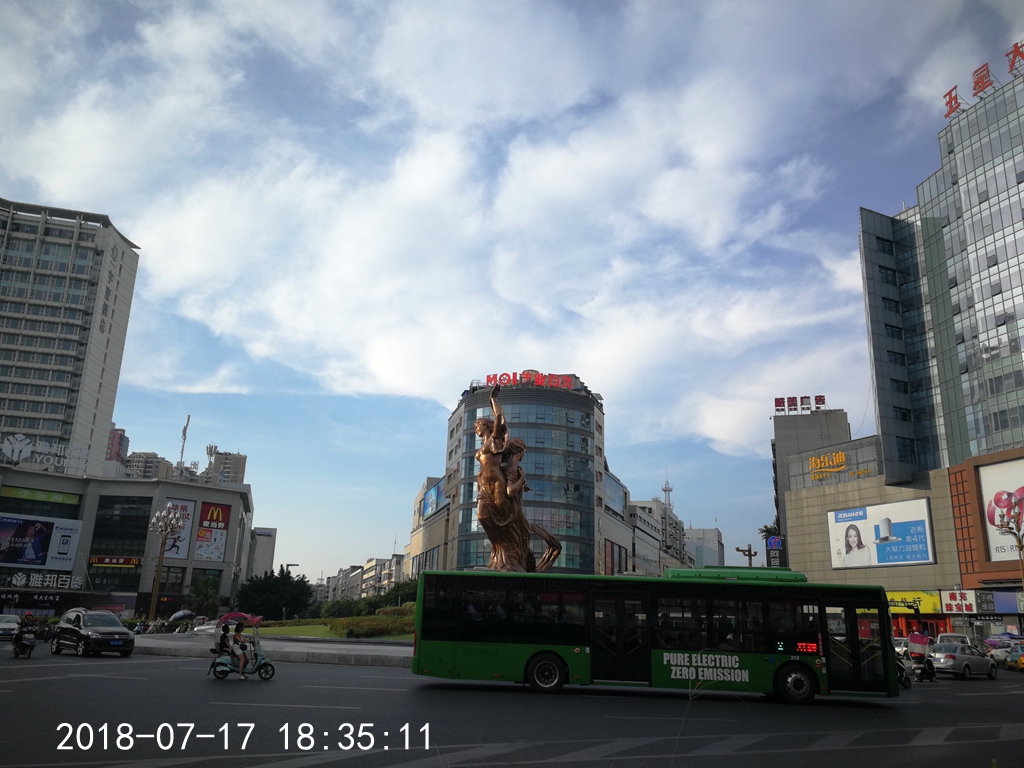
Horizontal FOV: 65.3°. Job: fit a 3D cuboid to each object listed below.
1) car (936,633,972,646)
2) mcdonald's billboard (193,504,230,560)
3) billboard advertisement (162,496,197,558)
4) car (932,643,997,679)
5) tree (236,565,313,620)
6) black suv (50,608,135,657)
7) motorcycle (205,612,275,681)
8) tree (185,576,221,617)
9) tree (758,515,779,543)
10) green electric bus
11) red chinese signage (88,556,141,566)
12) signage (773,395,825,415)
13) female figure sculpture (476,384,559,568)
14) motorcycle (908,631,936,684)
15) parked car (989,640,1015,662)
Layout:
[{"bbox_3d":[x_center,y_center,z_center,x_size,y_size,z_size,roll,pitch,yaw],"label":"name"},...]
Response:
[{"bbox_3d":[21.675,13.212,39.069,1.740,1.780,4.350,-7,-19,27],"label":"car"},{"bbox_3d":[-36.999,18.400,99.041,0.250,6.996,3.812,-14,-23,43],"label":"mcdonald's billboard"},{"bbox_3d":[-40.120,17.425,96.011,0.250,6.990,3.436,-14,-23,43],"label":"billboard advertisement"},{"bbox_3d":[20.176,12.502,36.163,4.500,1.460,1.740,16,-21,-39],"label":"car"},{"bbox_3d":[-23.930,21.523,80.906,7.400,6.400,7.000,2,-16,0],"label":"tree"},{"bbox_3d":[-15.978,9.477,30.466,4.450,1.680,1.810,-13,-22,42],"label":"black suv"},{"bbox_3d":[-6.898,6.719,20.575,1.640,1.680,0.680,4,-17,-7],"label":"motorcycle"},{"bbox_3d":[-24.886,17.643,64.623,2.800,4.400,2.800,2,-16,0],"label":"tree"},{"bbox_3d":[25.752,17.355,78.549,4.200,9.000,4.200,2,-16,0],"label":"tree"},{"bbox_3d":[3.583,6.508,21.135,11.950,3.150,2.550,1,-16,4],"label":"green electric bus"},{"bbox_3d":[-51.223,22.890,103.000,6.700,1.250,0.300,2,-16,0],"label":"red chinese signage"},{"bbox_3d":[47.630,3.471,132.000,8.300,2.800,0.400,-4,-18,21],"label":"signage"},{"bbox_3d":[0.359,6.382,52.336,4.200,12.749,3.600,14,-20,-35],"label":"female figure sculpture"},{"bbox_3d":[16.653,11.071,32.376,0.750,1.820,1.750,-11,-21,38],"label":"motorcycle"},{"bbox_3d":[35.079,18.744,55.881,1.780,1.520,4.400,1,-16,3],"label":"parked car"}]

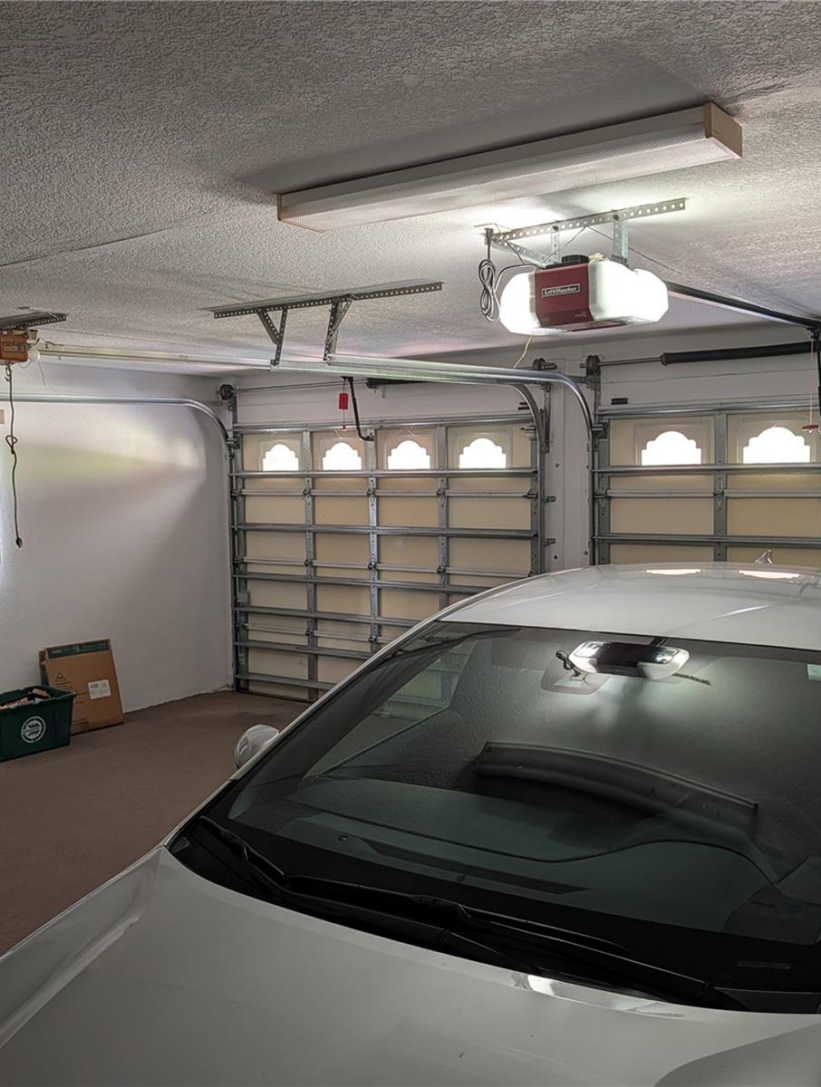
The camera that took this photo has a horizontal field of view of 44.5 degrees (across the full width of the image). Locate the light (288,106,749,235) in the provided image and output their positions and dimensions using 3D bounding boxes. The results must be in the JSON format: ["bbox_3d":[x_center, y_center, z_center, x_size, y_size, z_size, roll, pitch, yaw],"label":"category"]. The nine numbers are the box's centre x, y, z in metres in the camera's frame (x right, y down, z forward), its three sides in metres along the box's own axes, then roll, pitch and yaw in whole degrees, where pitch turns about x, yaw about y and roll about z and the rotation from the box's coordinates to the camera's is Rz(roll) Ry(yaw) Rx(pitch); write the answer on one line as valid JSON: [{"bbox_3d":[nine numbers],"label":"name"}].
[{"bbox_3d":[0.197,-0.933,2.573,1.230,0.078,0.215,2,5,33],"label":"light"}]

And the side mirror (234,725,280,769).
[{"bbox_3d":[-0.414,0.609,2.728,0.250,0.195,0.160,2,5,32],"label":"side mirror"}]

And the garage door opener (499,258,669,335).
[{"bbox_3d":[0.532,-0.771,3.139,0.420,0.210,0.300,2,5,36],"label":"garage door opener"}]

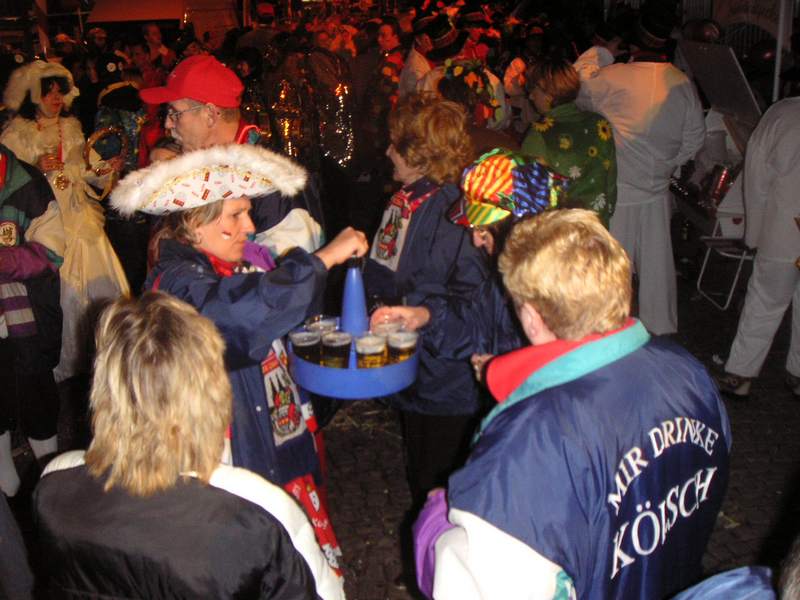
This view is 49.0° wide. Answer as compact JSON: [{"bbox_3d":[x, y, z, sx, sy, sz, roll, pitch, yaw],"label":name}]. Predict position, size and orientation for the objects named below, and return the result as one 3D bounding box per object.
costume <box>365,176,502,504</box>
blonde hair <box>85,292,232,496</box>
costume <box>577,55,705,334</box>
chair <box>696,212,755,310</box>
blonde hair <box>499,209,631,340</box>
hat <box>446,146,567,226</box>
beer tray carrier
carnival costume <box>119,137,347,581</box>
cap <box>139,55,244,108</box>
[{"bbox_3d":[0.120,0.341,2.824,0.440,1.400,0.500,0,19,0],"label":"costume"},{"bbox_3d":[-0.377,0.141,1.370,0.220,0.310,0.230,3,19,9],"label":"blonde hair"},{"bbox_3d":[1.430,-0.563,5.242,0.700,1.600,0.480,-6,19,-17],"label":"costume"},{"bbox_3d":[2.380,-0.367,6.014,0.500,0.780,0.470,0,19,0],"label":"chair"},{"bbox_3d":[0.268,-0.044,1.420,0.190,0.220,0.220,-15,19,-38],"label":"blonde hair"},{"bbox_3d":[0.226,-0.240,1.860,0.270,0.165,0.200,-27,30,-30],"label":"hat"},{"bbox_3d":[-0.112,0.054,2.120,0.310,0.280,0.310,0,19,0],"label":"beer tray carrier"},{"bbox_3d":[-0.360,0.402,2.328,0.620,1.660,0.520,5,19,14],"label":"carnival costume"},{"bbox_3d":[-0.570,-0.594,2.400,0.280,0.140,0.190,0,19,0],"label":"cap"}]

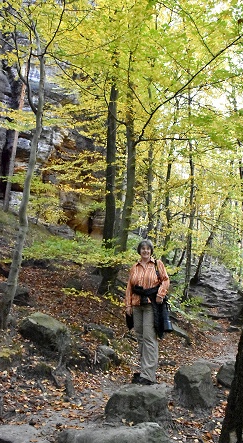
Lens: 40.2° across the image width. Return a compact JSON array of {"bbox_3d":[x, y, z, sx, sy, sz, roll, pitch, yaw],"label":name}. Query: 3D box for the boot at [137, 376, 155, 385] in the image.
[{"bbox_3d":[0.275,1.785,3.790,0.270,0.120,0.105,11,-14,-44],"label":"boot"}]

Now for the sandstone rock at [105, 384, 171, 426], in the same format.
[{"bbox_3d":[0.165,1.965,3.580,0.660,0.320,0.480,2,-10,-3],"label":"sandstone rock"}]

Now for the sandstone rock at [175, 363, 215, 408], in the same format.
[{"bbox_3d":[0.885,1.965,4.000,0.450,0.430,0.400,1,-10,0],"label":"sandstone rock"}]

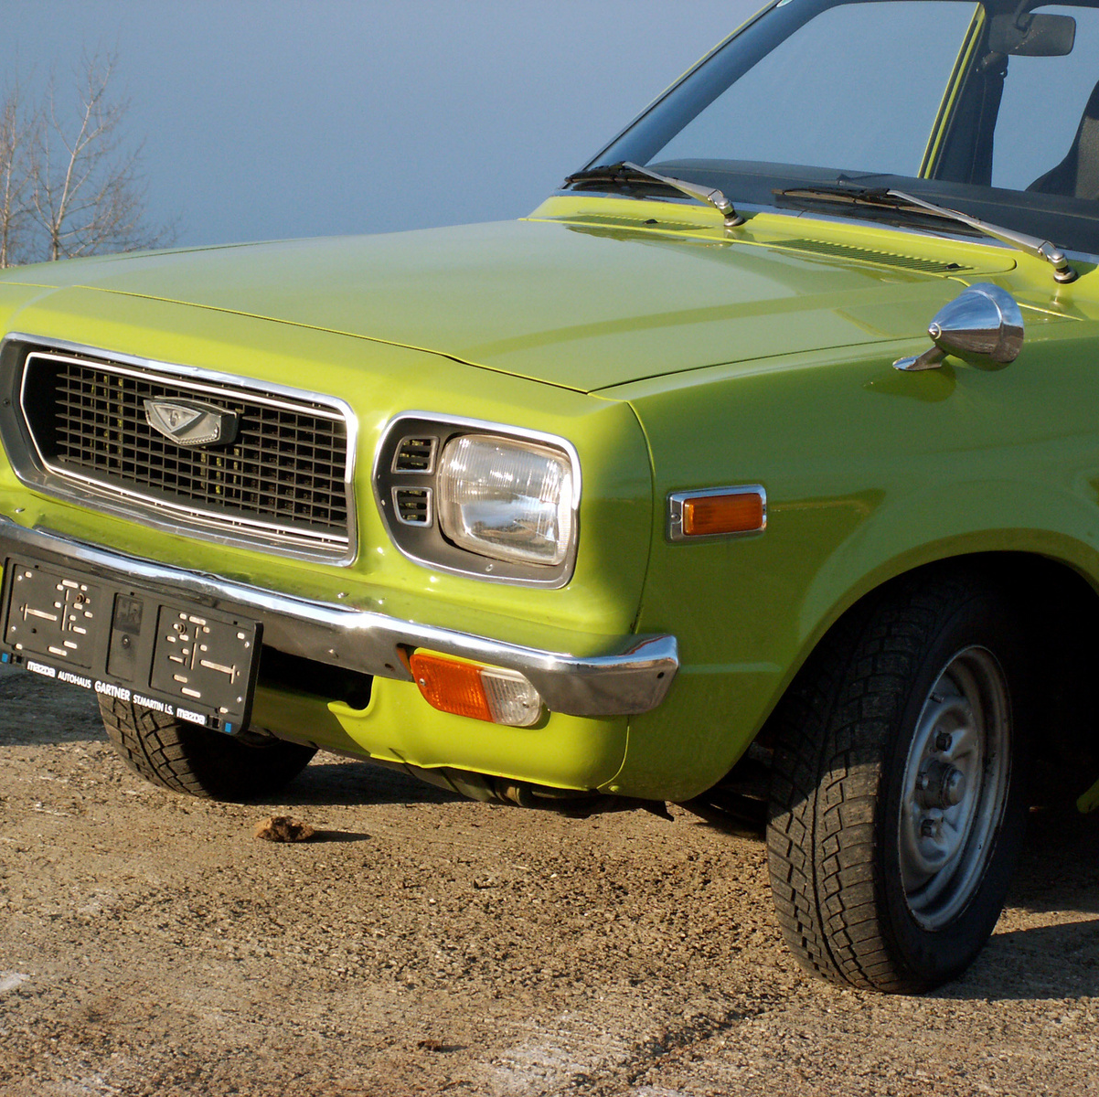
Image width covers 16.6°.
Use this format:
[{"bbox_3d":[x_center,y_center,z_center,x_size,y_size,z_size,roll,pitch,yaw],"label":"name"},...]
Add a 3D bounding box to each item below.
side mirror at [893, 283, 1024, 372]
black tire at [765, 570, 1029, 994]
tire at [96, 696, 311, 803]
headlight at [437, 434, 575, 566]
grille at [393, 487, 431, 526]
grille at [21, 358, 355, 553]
[{"bbox_3d":[0.493,-0.269,4.634,0.195,0.118,0.118,-6,13,-43],"label":"side mirror"},{"bbox_3d":[0.457,0.298,4.835,0.165,0.567,0.567,8,11,28],"label":"black tire"},{"bbox_3d":[-0.480,0.104,5.692,0.165,0.567,0.567,8,11,29],"label":"tire"},{"bbox_3d":[-0.047,-0.061,4.373,0.080,0.142,0.212,-6,13,-43],"label":"headlight"},{"bbox_3d":[-0.158,-0.051,4.458,0.025,0.048,0.072,-6,13,-43],"label":"grille"},{"bbox_3d":[-0.449,-0.136,4.773,0.085,0.170,0.680,-6,13,-43],"label":"grille"}]

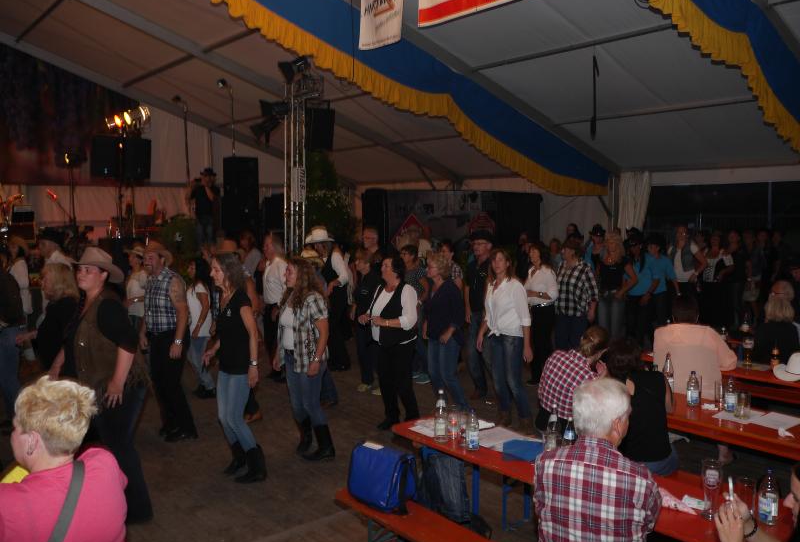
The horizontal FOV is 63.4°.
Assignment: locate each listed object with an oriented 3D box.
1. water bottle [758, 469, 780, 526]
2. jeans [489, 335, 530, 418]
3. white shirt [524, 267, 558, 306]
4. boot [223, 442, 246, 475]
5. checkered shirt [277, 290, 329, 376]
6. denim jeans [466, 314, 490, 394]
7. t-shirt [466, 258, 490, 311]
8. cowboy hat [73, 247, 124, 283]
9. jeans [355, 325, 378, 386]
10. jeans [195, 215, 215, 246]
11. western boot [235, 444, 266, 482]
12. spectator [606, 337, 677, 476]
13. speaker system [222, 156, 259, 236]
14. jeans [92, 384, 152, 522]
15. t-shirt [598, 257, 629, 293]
[{"bbox_3d":[1.480,0.898,2.583,0.068,0.214,0.068,2,5,24],"label":"water bottle"},{"bbox_3d":[1.020,0.920,6.030,0.320,0.880,0.360,-4,5,-44],"label":"jeans"},{"bbox_3d":[1.727,0.189,7.900,0.440,0.520,0.280,4,6,37],"label":"white shirt"},{"bbox_3d":[-1.257,1.412,4.930,0.250,0.265,0.100,-3,5,-35],"label":"boot"},{"bbox_3d":[-0.808,0.511,5.419,0.320,0.700,0.460,-4,7,-43],"label":"checkered shirt"},{"bbox_3d":[0.875,0.854,7.030,0.380,0.920,0.320,3,5,43],"label":"denim jeans"},{"bbox_3d":[0.918,0.150,7.200,0.470,0.610,0.280,4,6,37],"label":"t-shirt"},{"bbox_3d":[-1.924,-0.054,4.143,0.285,0.160,0.350,5,-5,43],"label":"cowboy hat"},{"bbox_3d":[-0.357,0.875,7.330,0.380,0.840,0.300,2,5,33],"label":"jeans"},{"bbox_3d":[-3.321,-0.427,11.022,0.380,0.980,0.300,-1,5,-16],"label":"jeans"},{"bbox_3d":[-1.131,1.449,4.889,0.265,0.260,0.100,-1,5,-17],"label":"western boot"},{"bbox_3d":[1.613,1.049,4.026,0.480,1.320,0.750,5,7,42],"label":"spectator"},{"bbox_3d":[-2.600,-1.169,10.549,0.500,1.330,0.460,-1,5,-20],"label":"speaker system"},{"bbox_3d":[-1.882,1.141,4.296,0.480,1.000,0.420,-4,6,-40],"label":"jeans"},{"bbox_3d":[2.594,0.079,7.900,0.420,0.480,0.250,1,4,20],"label":"t-shirt"}]

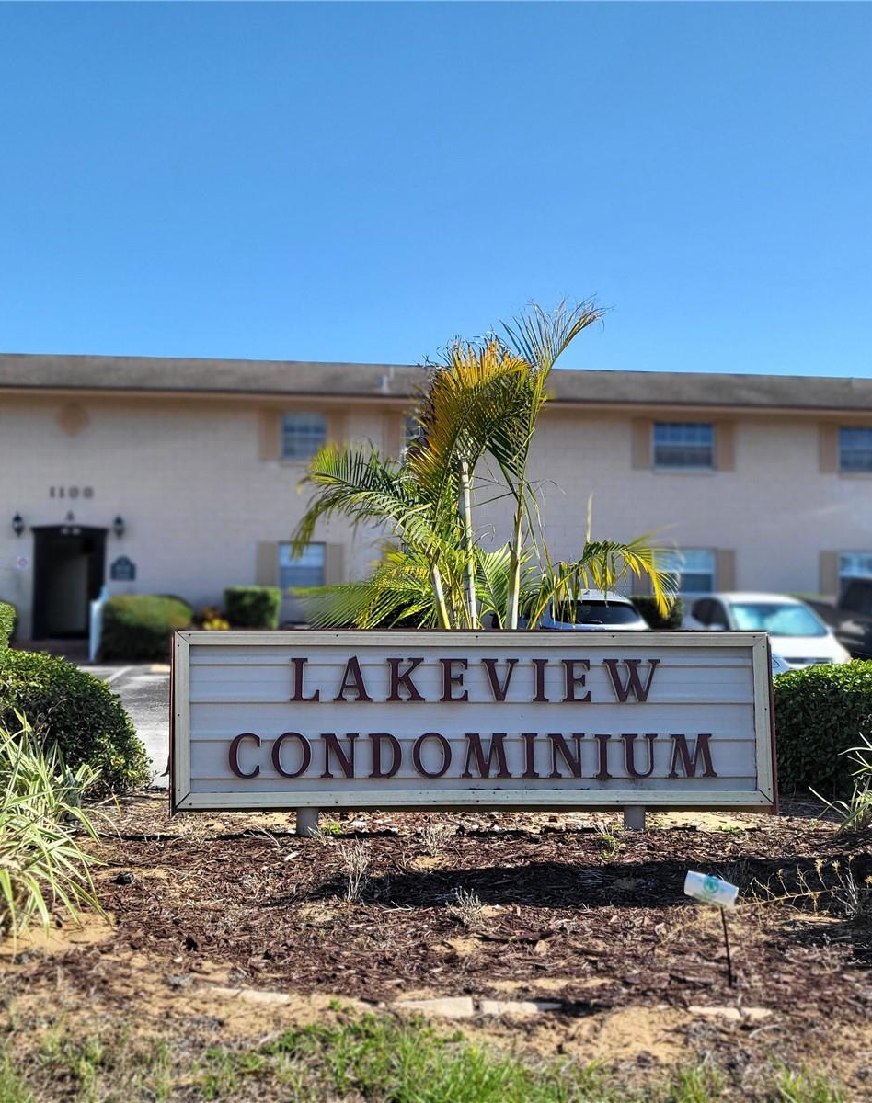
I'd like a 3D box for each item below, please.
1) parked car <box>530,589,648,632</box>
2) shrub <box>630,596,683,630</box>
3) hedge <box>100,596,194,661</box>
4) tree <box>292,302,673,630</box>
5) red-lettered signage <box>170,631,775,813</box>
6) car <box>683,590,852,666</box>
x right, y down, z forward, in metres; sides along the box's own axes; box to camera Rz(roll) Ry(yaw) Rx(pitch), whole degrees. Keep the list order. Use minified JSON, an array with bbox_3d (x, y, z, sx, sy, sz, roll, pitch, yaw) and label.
[{"bbox_3d":[2.200,1.424,18.500,1.820,1.600,4.500,1,-3,-4],"label":"parked car"},{"bbox_3d":[4.268,1.396,22.000,1.250,1.000,1.050,1,-3,-4],"label":"shrub"},{"bbox_3d":[-5.075,1.391,19.400,1.550,1.200,1.400,1,-3,-4],"label":"hedge"},{"bbox_3d":[0.274,-0.013,6.500,2.250,2.980,2.000,1,-3,-3],"label":"tree"},{"bbox_3d":[0.195,0.860,5.610,3.020,0.920,0.240,1,-3,-3],"label":"red-lettered signage"},{"bbox_3d":[5.300,1.489,18.700,1.800,1.560,4.450,1,-3,-4],"label":"car"}]

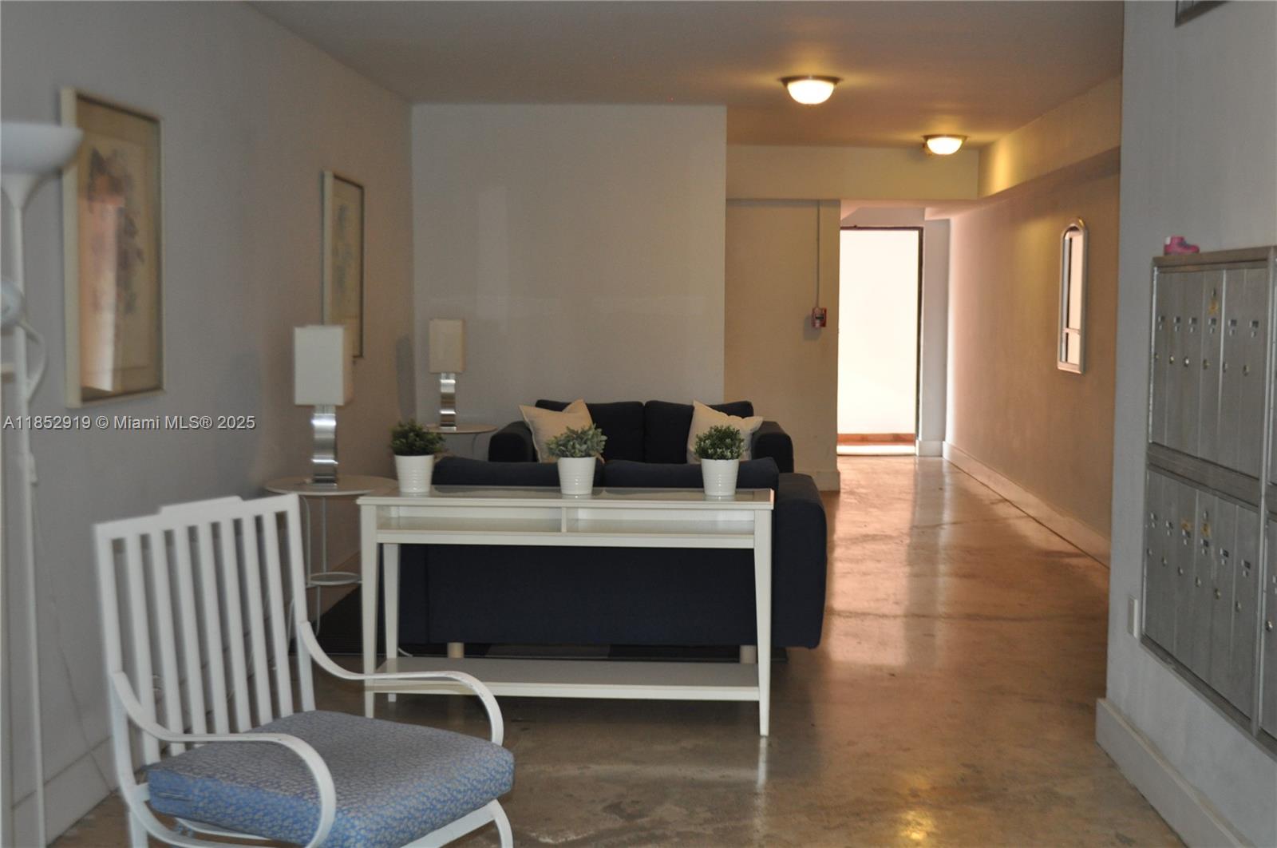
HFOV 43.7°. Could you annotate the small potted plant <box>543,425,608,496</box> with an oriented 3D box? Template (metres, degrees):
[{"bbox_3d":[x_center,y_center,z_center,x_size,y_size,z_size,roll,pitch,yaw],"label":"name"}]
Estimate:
[{"bbox_3d":[-0.207,0.117,5.287,0.199,0.224,0.189,0,5,4],"label":"small potted plant"}]

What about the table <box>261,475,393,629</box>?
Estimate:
[{"bbox_3d":[-1.168,0.569,6.108,0.500,0.684,0.500,0,5,2],"label":"table"}]

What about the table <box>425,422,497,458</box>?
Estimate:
[{"bbox_3d":[-1.016,0.357,8.707,0.500,0.684,0.500,0,5,2],"label":"table"}]

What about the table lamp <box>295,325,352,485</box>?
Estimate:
[{"bbox_3d":[-1.189,-0.070,6.035,0.182,0.600,0.165,0,5,2],"label":"table lamp"}]

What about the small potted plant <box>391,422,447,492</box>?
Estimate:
[{"bbox_3d":[-0.734,0.106,5.321,0.180,0.236,0.171,0,5,4],"label":"small potted plant"}]

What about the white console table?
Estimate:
[{"bbox_3d":[-0.225,0.606,5.284,1.330,0.750,0.370,0,5,4],"label":"white console table"}]

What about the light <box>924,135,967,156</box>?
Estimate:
[{"bbox_3d":[2.077,-1.883,10.798,0.297,0.129,0.297,0,5,2],"label":"light"}]

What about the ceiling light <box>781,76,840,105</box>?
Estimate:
[{"bbox_3d":[0.862,-1.661,7.991,0.300,0.121,0.300,0,5,2],"label":"ceiling light"}]

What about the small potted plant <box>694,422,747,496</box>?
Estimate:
[{"bbox_3d":[0.270,0.117,5.254,0.161,0.232,0.153,0,5,4],"label":"small potted plant"}]

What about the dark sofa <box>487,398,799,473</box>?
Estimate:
[{"bbox_3d":[0.039,0.291,8.782,1.620,0.810,0.920,0,5,3],"label":"dark sofa"}]

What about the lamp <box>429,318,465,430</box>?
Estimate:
[{"bbox_3d":[-1.034,-0.282,8.646,0.182,0.600,0.165,0,5,2],"label":"lamp"}]

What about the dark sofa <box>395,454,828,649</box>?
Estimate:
[{"bbox_3d":[-0.120,0.502,6.247,1.640,0.800,0.930,0,5,2],"label":"dark sofa"}]

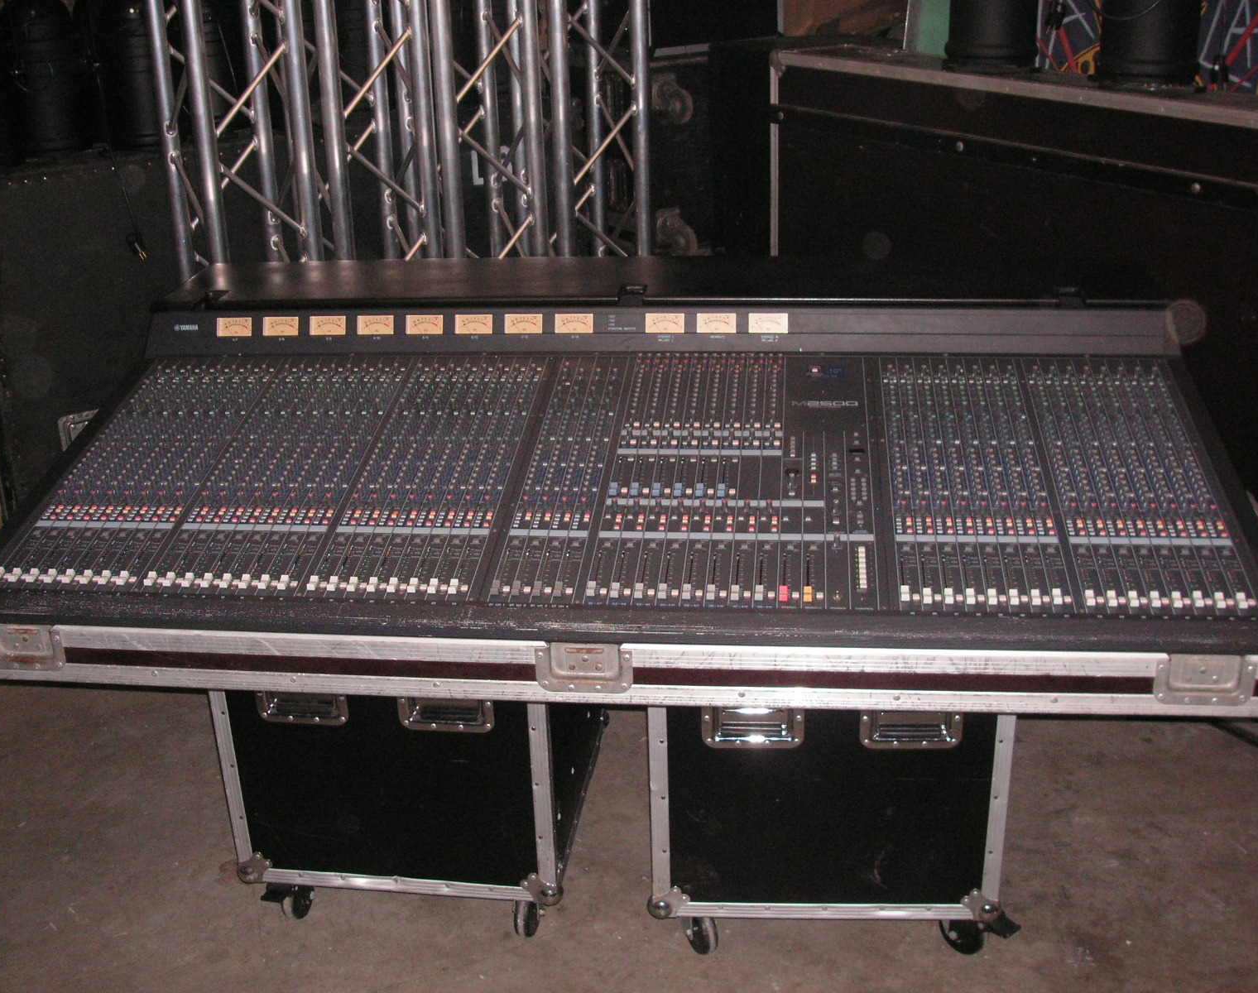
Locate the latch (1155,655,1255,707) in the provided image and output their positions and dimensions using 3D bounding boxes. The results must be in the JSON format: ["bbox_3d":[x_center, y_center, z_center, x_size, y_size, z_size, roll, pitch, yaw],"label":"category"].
[{"bbox_3d":[0.659,0.208,1.668,0.114,0.064,0.018,1,22,7],"label":"latch"}]

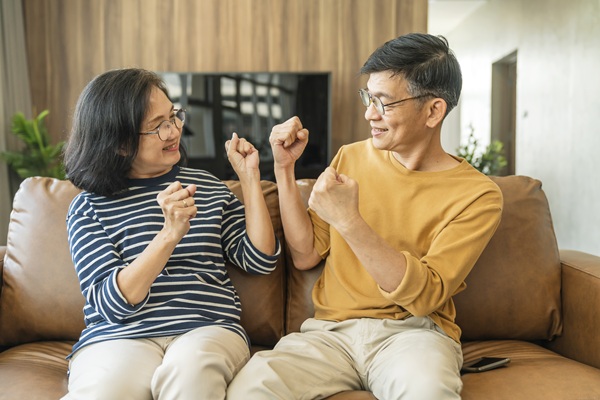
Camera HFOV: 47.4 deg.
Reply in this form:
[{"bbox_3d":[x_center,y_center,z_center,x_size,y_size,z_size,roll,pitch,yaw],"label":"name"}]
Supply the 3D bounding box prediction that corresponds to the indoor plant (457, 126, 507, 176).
[{"bbox_3d":[1.232,-0.232,4.600,0.360,0.530,0.360,0,3,0],"label":"indoor plant"}]

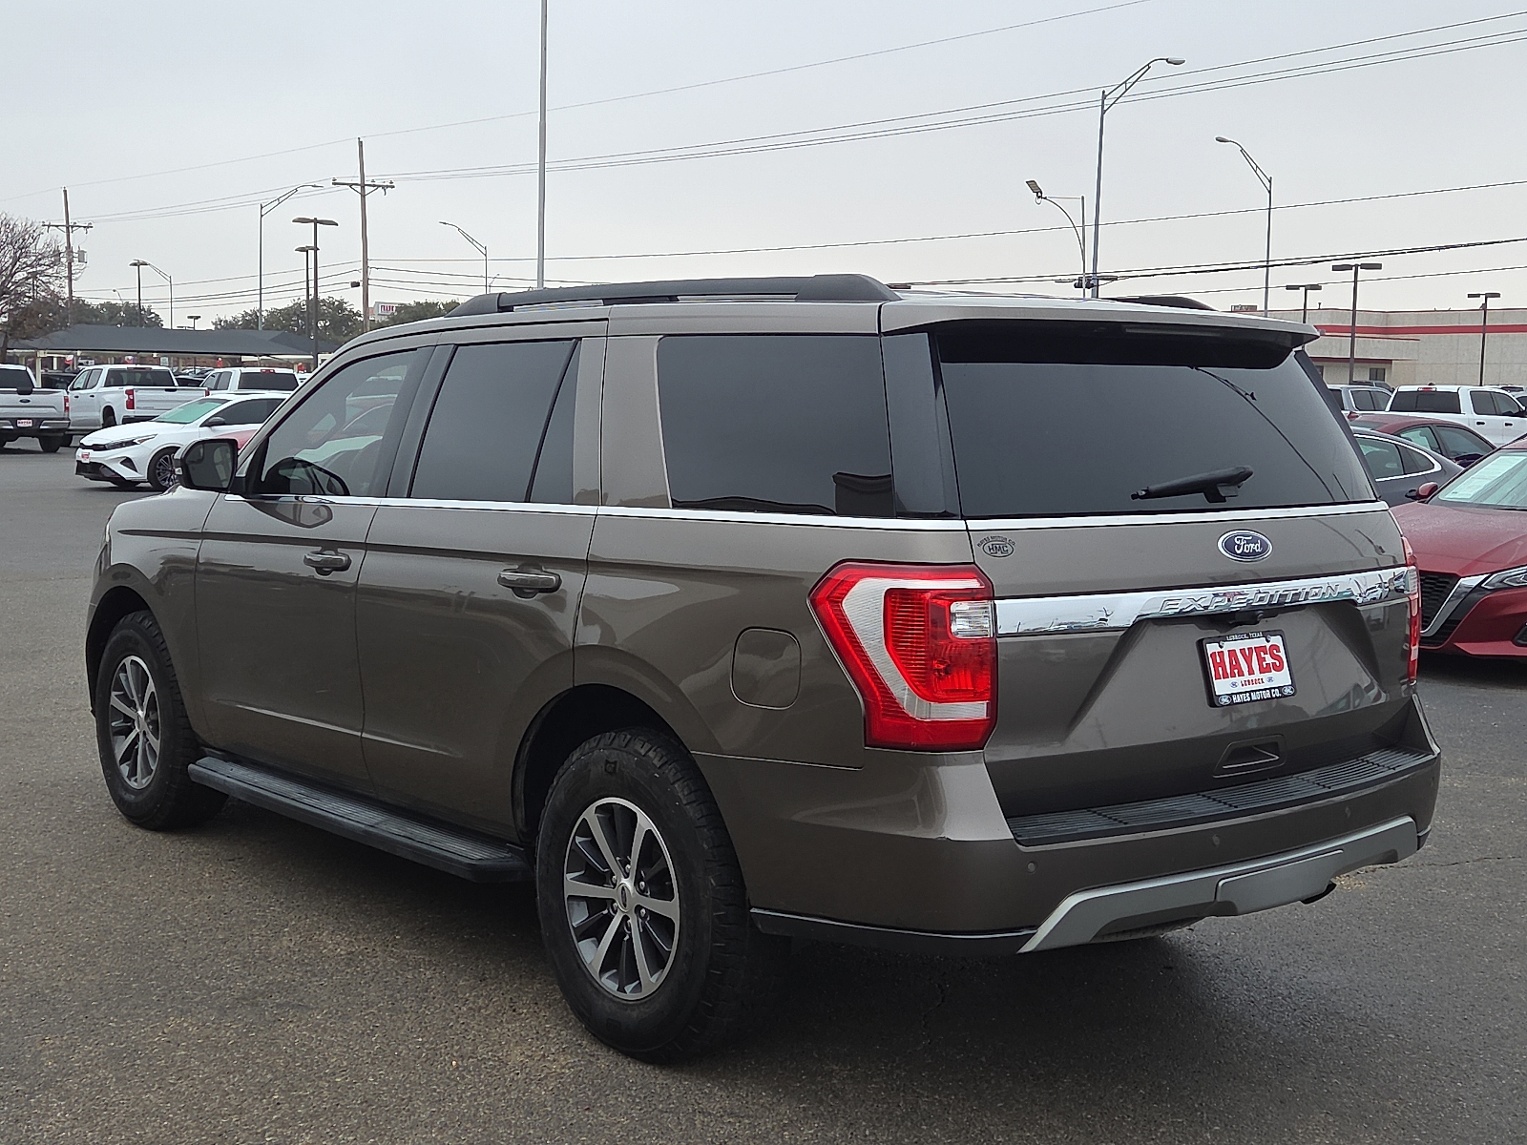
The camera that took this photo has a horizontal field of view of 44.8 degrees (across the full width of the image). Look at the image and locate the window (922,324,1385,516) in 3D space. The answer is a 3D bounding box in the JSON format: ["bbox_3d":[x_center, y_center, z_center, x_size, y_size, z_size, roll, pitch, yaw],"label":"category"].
[{"bbox_3d":[0.983,-0.352,4.428,1.550,0.450,0.130,-4,-20,-40],"label":"window"}]

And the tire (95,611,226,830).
[{"bbox_3d":[-2.250,0.548,6.981,0.270,0.810,0.810,-3,6,-40],"label":"tire"}]

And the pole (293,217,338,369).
[{"bbox_3d":[-14.072,-7.544,58.324,1.450,7.163,0.400,1,5,0],"label":"pole"}]

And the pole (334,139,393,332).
[{"bbox_3d":[-15.891,-11.248,73.531,2.440,11.727,0.350,-2,6,-30],"label":"pole"}]

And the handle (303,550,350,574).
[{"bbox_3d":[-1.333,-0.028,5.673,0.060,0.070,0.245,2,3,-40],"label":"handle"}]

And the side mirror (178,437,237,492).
[{"bbox_3d":[-1.800,-0.349,5.969,0.215,0.185,0.150,-3,6,-40],"label":"side mirror"}]

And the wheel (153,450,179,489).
[{"bbox_3d":[-8.483,-1.451,26.553,0.480,0.480,0.200,-3,7,-40],"label":"wheel"}]

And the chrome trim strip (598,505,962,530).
[{"bbox_3d":[-0.002,-0.129,4.152,0.090,0.036,1.140,-4,5,-43],"label":"chrome trim strip"}]

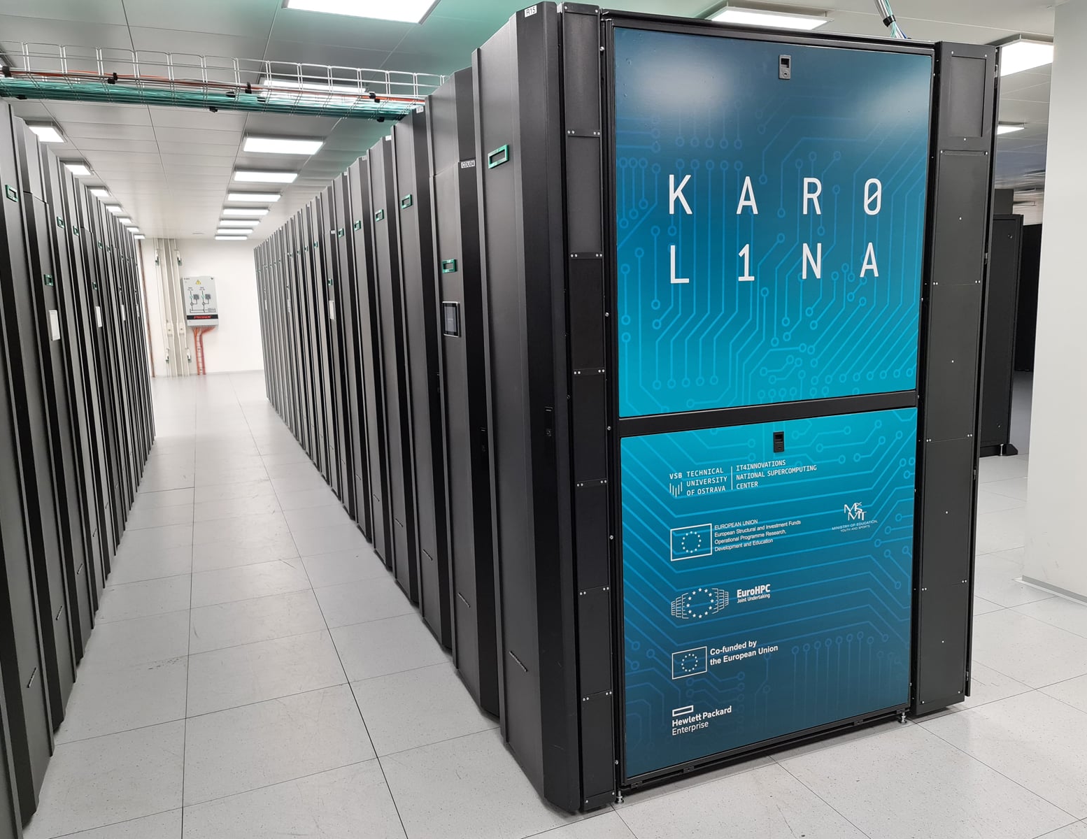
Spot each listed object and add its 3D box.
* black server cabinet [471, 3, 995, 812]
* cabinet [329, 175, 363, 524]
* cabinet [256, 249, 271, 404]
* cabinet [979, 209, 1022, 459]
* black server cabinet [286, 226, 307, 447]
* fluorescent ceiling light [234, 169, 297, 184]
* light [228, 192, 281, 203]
[{"bbox_3d":[0.665,-0.049,2.802,1.670,2.295,0.600,-5,10,-22],"label":"black server cabinet"},{"bbox_3d":[-0.589,-0.441,5.501,1.450,2.295,0.600,-5,10,-22],"label":"cabinet"},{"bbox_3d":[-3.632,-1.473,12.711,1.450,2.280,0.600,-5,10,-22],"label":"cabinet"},{"bbox_3d":[3.464,-0.694,7.082,1.090,2.050,0.620,-5,10,-22],"label":"cabinet"},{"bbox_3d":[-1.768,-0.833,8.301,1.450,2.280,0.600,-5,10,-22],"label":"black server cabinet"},{"bbox_3d":[-2.849,-2.508,8.265,0.600,0.070,0.600,-5,10,-22],"label":"fluorescent ceiling light"},{"bbox_3d":[-3.550,-2.748,9.905,0.600,0.070,0.600,-5,10,-22],"label":"light"}]

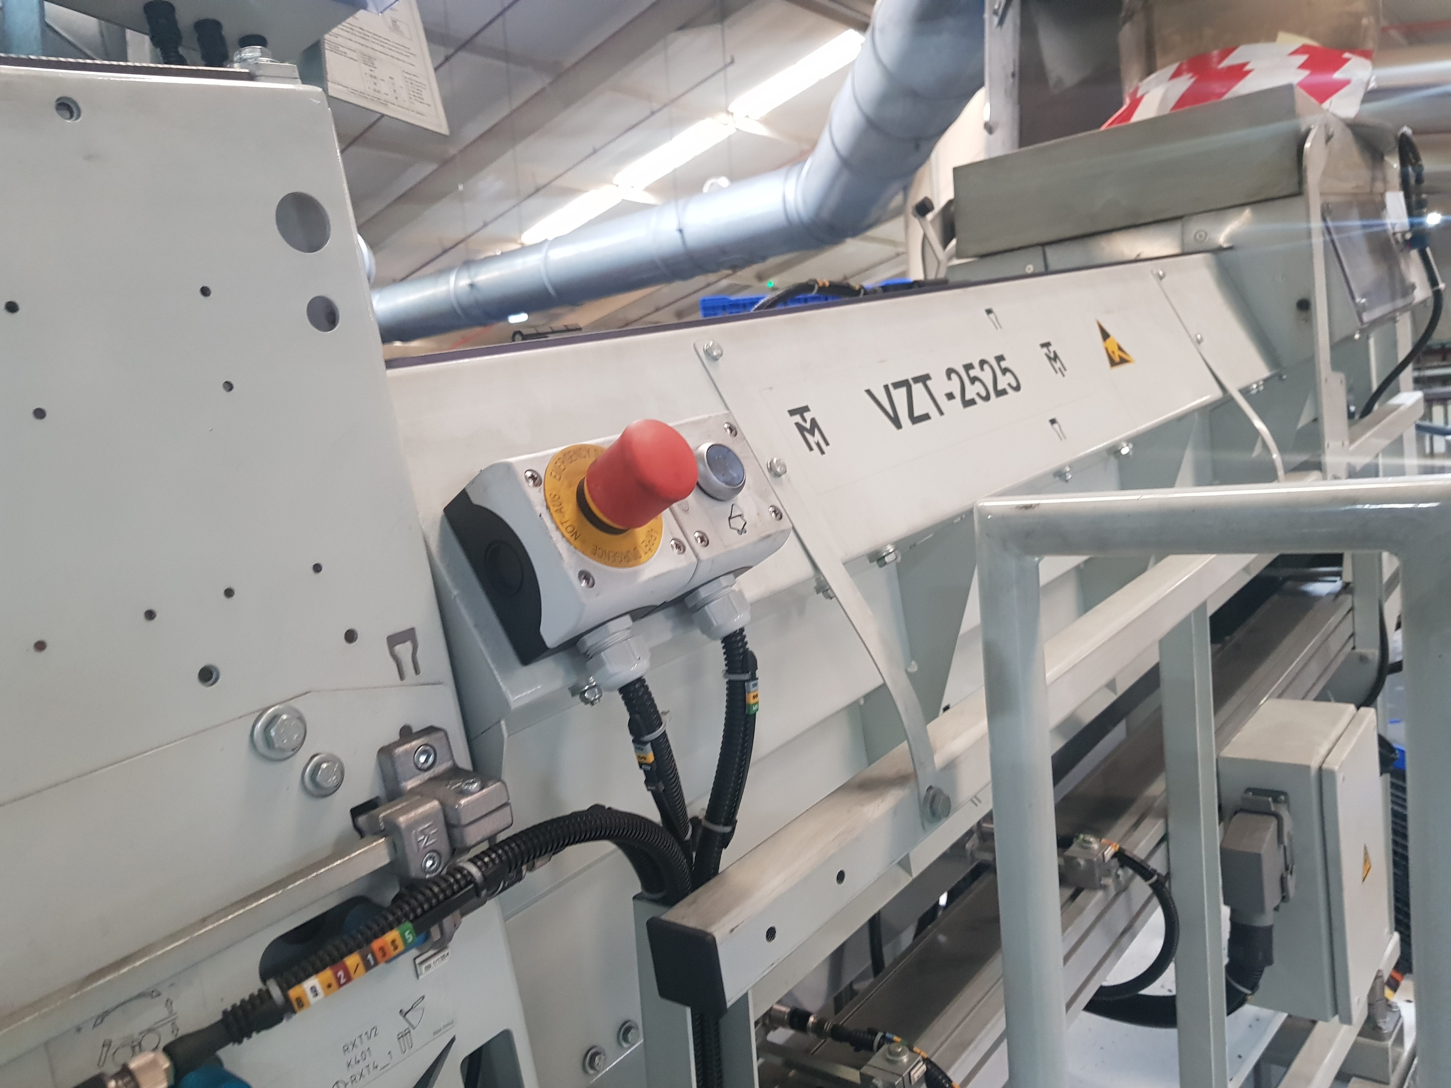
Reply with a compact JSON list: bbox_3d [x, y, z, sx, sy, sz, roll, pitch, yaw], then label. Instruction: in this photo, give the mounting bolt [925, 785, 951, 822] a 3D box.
[{"bbox_3d":[0.124,0.152,0.631,0.009,0.021,0.021,2,15,43],"label":"mounting bolt"}]

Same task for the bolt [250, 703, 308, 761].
[{"bbox_3d":[-0.176,0.076,0.432,0.009,0.023,0.023,2,15,43],"label":"bolt"}]

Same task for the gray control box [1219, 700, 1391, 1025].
[{"bbox_3d":[0.670,0.355,1.253,0.119,0.297,0.185,2,15,43],"label":"gray control box"}]

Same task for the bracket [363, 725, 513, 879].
[{"bbox_3d":[-0.124,0.108,0.456,0.054,0.047,0.046,2,15,43],"label":"bracket"}]

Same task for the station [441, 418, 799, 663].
[{"bbox_3d":[-0.032,-0.019,0.506,0.144,0.081,0.102,-20,-13,-45],"label":"station"}]

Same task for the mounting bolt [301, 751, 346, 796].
[{"bbox_3d":[-0.165,0.096,0.447,0.007,0.018,0.018,2,15,43],"label":"mounting bolt"}]

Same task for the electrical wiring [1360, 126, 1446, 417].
[{"bbox_3d":[1.080,-0.441,1.746,0.100,0.430,0.360,2,15,43],"label":"electrical wiring"}]

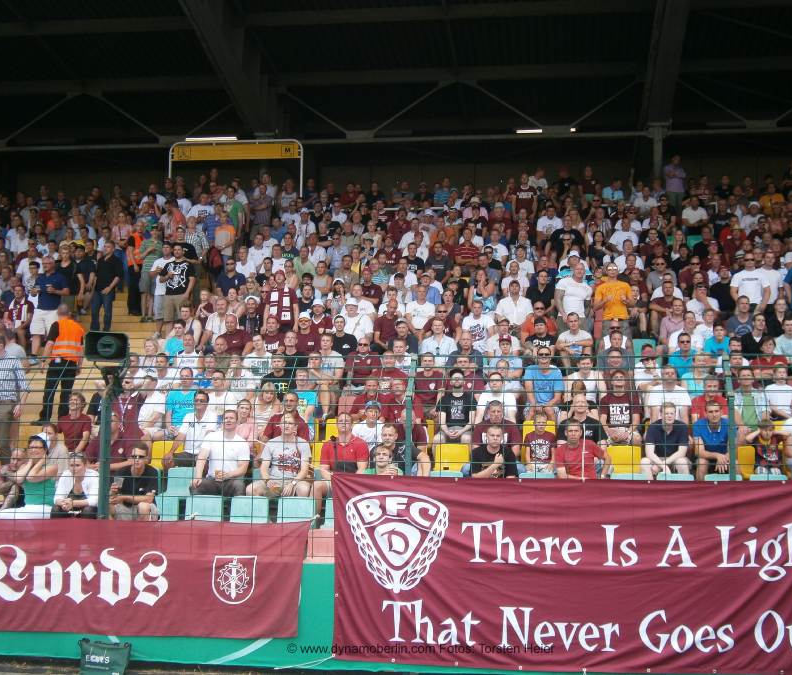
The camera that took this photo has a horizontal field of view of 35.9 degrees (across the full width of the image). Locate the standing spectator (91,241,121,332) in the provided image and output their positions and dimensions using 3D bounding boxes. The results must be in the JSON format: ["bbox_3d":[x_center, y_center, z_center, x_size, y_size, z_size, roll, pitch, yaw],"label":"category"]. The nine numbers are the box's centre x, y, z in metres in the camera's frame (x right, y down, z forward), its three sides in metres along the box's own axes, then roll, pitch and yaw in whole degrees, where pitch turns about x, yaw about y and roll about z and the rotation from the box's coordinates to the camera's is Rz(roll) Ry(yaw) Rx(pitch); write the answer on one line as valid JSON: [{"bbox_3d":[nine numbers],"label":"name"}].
[{"bbox_3d":[-5.236,-0.873,22.100,0.580,1.732,0.420,-3,-8,25],"label":"standing spectator"}]

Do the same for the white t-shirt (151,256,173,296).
[{"bbox_3d":[-4.055,-1.064,21.500,0.520,0.700,0.320,1,-4,-6],"label":"white t-shirt"}]

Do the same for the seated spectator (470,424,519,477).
[{"bbox_3d":[1.062,1.524,13.058,0.520,1.167,0.800,0,-7,7],"label":"seated spectator"}]

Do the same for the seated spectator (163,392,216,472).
[{"bbox_3d":[-2.327,1.265,14.153,0.580,1.280,0.750,0,-5,7],"label":"seated spectator"}]

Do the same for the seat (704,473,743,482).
[{"bbox_3d":[3.480,1.652,12.880,0.430,0.420,0.440,0,-4,8],"label":"seat"}]

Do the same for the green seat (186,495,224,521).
[{"bbox_3d":[-2.033,1.864,12.644,0.420,0.420,0.420,0,-5,7],"label":"green seat"}]

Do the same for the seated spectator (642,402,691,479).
[{"bbox_3d":[3.039,1.333,13.727,0.550,1.210,0.780,0,-6,7],"label":"seated spectator"}]

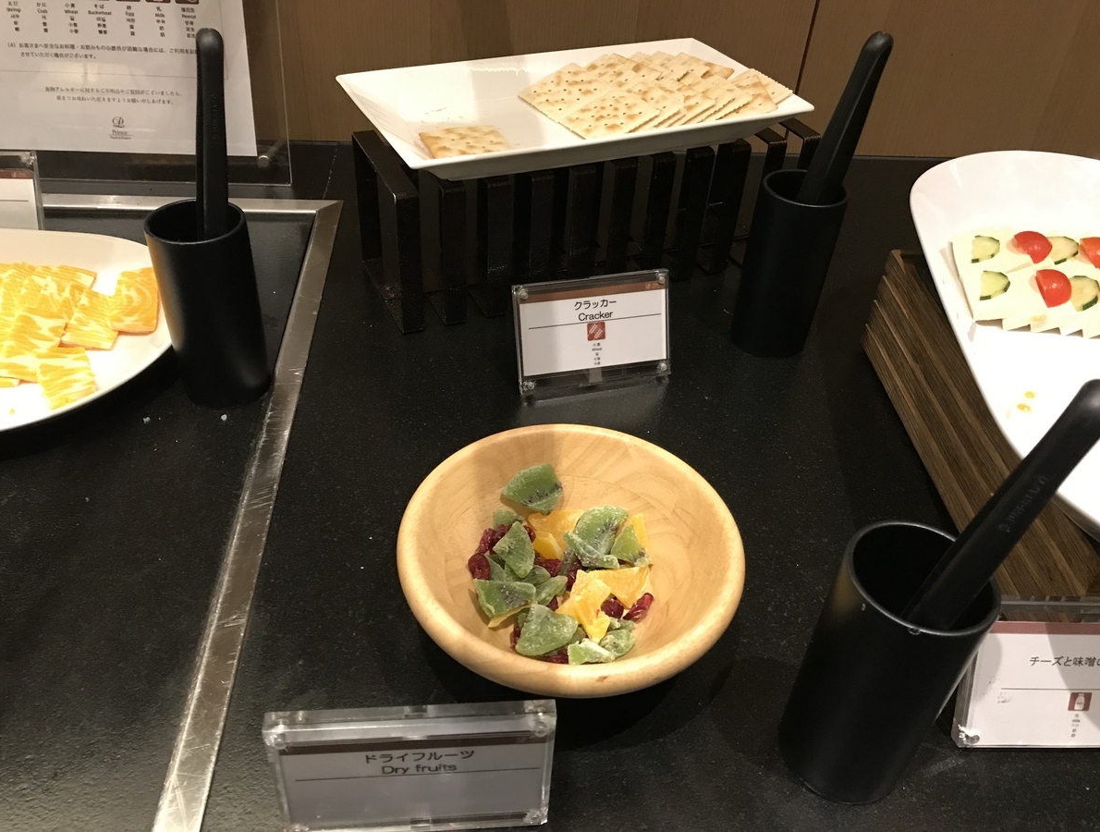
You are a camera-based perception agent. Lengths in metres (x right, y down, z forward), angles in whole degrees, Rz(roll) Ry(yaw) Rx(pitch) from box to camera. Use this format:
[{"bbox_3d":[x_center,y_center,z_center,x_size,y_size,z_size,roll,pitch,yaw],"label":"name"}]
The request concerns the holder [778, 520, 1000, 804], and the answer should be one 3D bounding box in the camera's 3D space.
[{"bbox_3d":[0.124,0.096,0.339,0.051,0.109,0.051,4,40,0],"label":"holder"}]

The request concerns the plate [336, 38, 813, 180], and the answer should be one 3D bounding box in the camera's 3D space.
[{"bbox_3d":[0.017,-0.205,0.603,0.281,0.029,0.148,-15,43,-22],"label":"plate"}]

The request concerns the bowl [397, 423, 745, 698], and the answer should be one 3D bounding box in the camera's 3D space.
[{"bbox_3d":[0.007,0.073,0.392,0.144,0.064,0.144,3,40,-2],"label":"bowl"}]

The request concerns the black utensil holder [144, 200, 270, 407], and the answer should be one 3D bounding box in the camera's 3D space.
[{"bbox_3d":[-0.192,-0.062,0.511,0.051,0.109,0.051,4,40,0],"label":"black utensil holder"}]

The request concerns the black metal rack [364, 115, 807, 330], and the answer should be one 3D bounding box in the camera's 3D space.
[{"bbox_3d":[0.028,-0.154,0.641,0.309,0.097,0.097,-14,43,-21],"label":"black metal rack"}]

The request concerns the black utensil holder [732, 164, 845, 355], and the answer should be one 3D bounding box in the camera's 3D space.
[{"bbox_3d":[0.151,-0.095,0.572,0.051,0.109,0.051,4,40,0],"label":"black utensil holder"}]

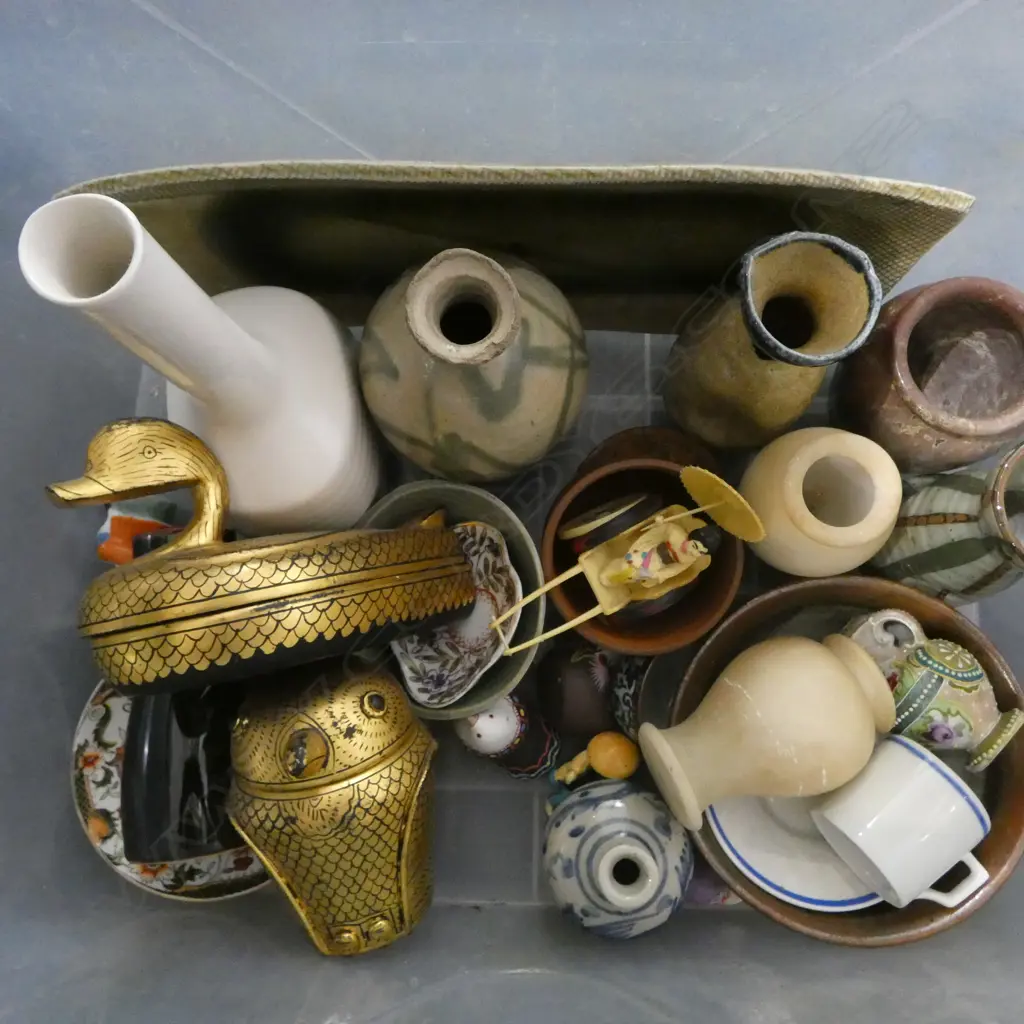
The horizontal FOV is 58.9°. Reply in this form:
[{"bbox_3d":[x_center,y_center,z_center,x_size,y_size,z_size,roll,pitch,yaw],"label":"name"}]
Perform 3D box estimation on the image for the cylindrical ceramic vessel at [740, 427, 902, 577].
[{"bbox_3d":[0.195,-0.007,0.577,0.097,0.083,0.097,0,82,0],"label":"cylindrical ceramic vessel"}]

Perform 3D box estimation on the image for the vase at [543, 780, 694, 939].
[{"bbox_3d":[0.064,0.208,0.547,0.090,0.080,0.090,0,82,0],"label":"vase"}]

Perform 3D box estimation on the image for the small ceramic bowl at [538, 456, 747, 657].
[{"bbox_3d":[0.077,0.012,0.534,0.110,0.088,0.110,0,106,7],"label":"small ceramic bowl"}]

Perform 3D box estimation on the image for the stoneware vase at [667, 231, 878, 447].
[{"bbox_3d":[0.144,-0.093,0.518,0.096,0.157,0.096,0,82,1],"label":"stoneware vase"}]

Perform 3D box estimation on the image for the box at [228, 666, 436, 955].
[{"bbox_3d":[-0.096,0.158,0.492,0.108,0.090,0.150,-8,91,3],"label":"box"}]

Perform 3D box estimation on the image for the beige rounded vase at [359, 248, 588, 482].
[{"bbox_3d":[-0.022,-0.087,0.516,0.135,0.163,0.135,0,82,1],"label":"beige rounded vase"}]

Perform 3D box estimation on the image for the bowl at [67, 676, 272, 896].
[{"bbox_3d":[-0.180,0.148,0.536,0.153,0.022,0.153,0,82,1],"label":"bowl"}]

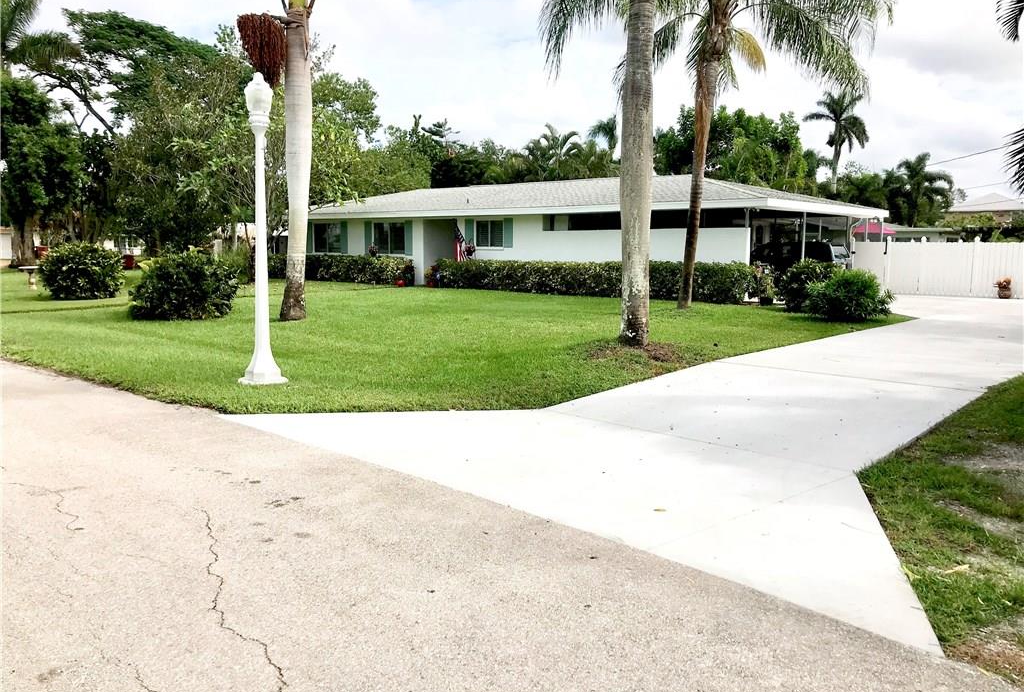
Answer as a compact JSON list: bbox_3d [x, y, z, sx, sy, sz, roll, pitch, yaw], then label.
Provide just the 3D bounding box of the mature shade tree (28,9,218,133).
[{"bbox_3d":[-18.986,-10.271,42.045,10.500,13.150,10.000,0,7,0],"label":"mature shade tree"}]

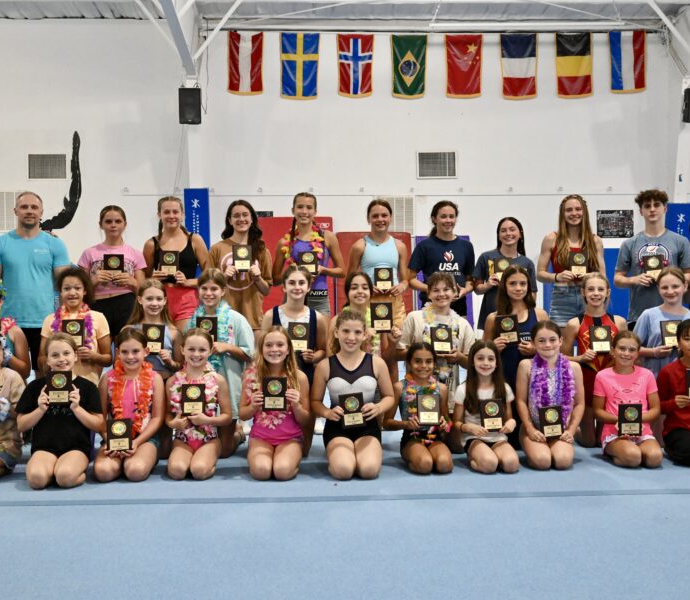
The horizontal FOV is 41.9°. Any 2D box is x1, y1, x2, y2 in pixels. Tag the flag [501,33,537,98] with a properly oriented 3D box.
[{"bbox_3d":[3.196,-4.308,16.569,0.686,1.217,0.060,0,1,-2],"label":"flag"}]

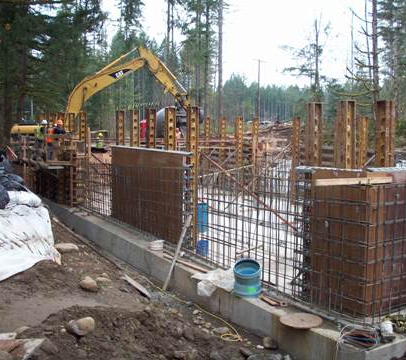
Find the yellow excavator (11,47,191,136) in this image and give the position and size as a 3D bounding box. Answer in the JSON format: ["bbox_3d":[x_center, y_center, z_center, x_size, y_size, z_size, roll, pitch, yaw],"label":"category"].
[{"bbox_3d":[-5.640,-4.277,29.479,10.260,6.650,3.150,-1,7,-12],"label":"yellow excavator"}]

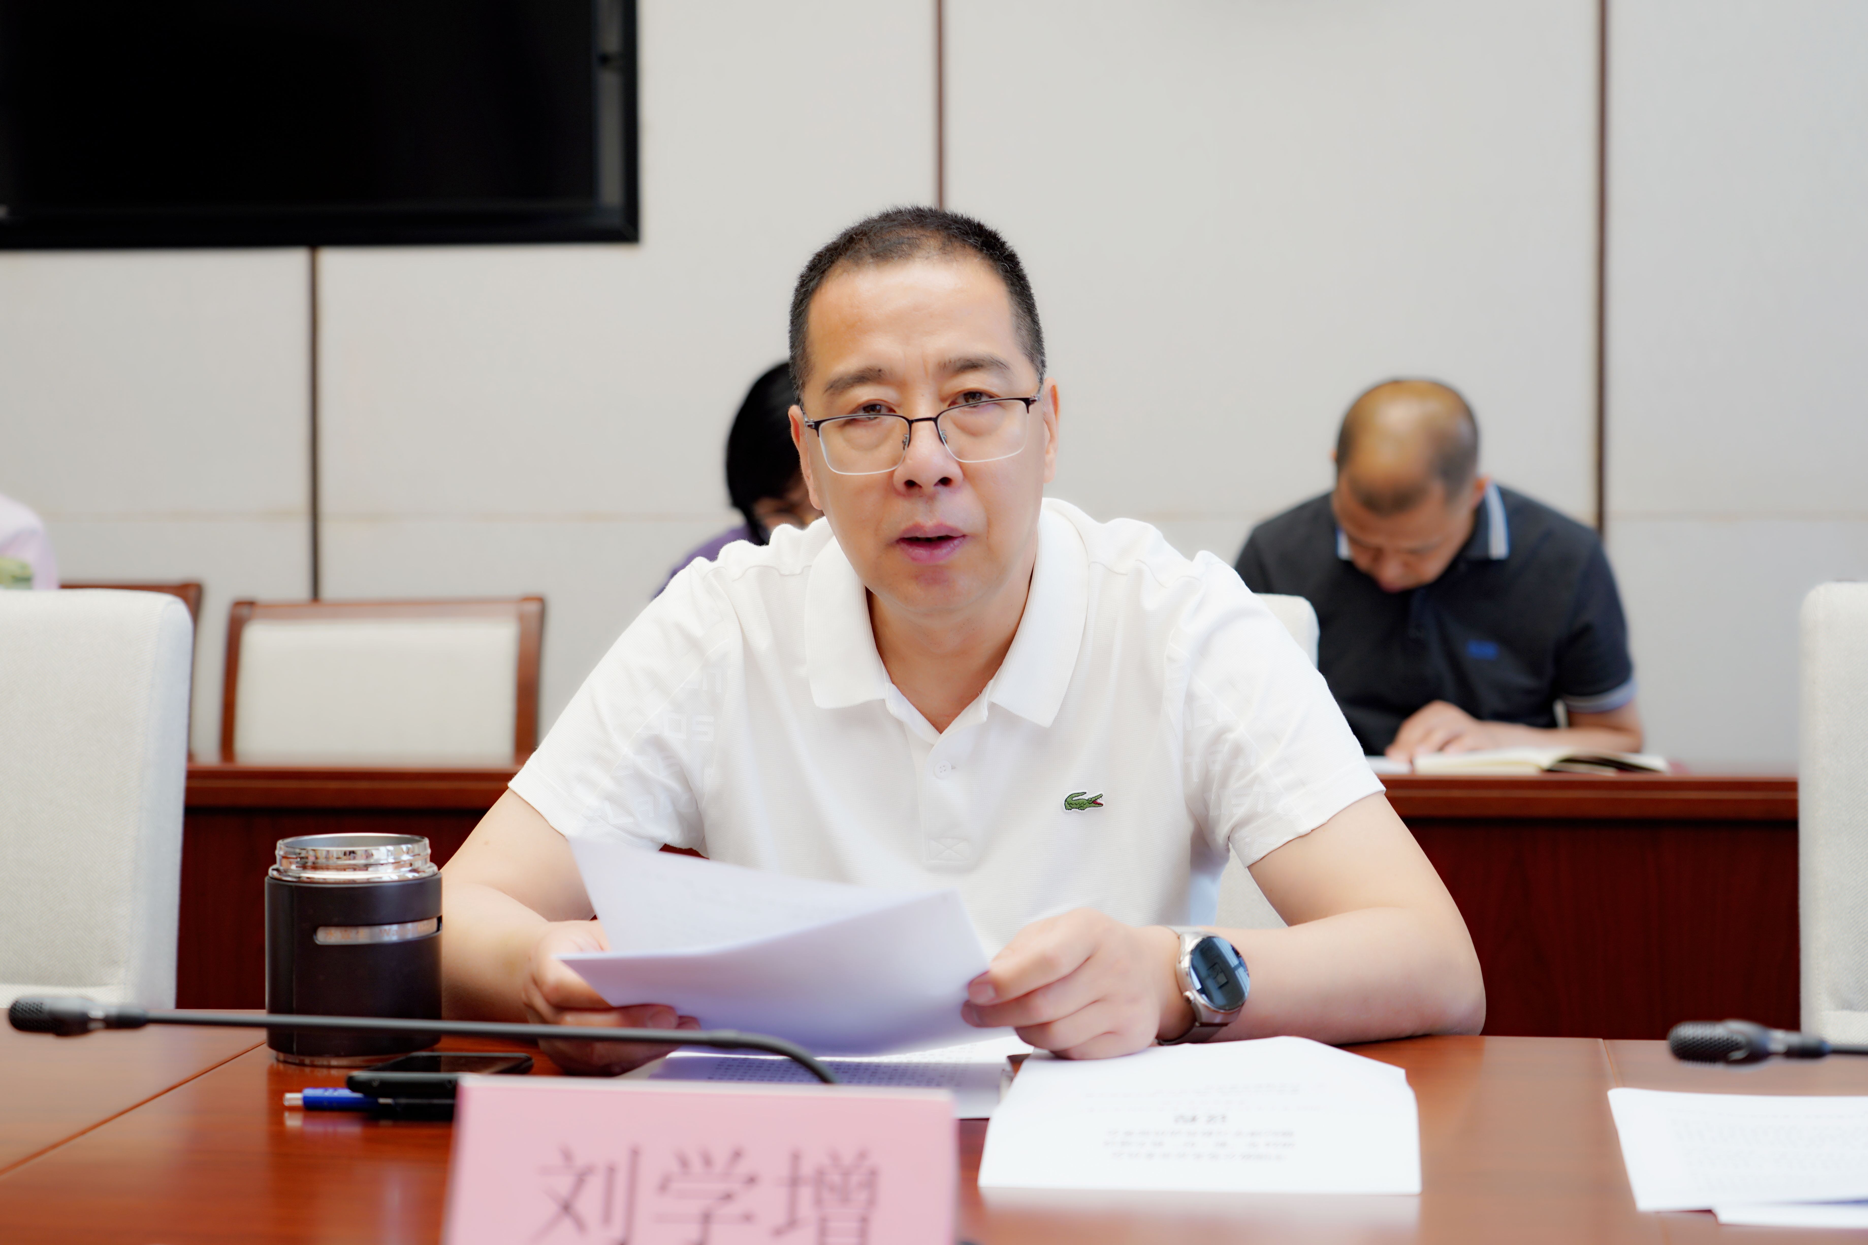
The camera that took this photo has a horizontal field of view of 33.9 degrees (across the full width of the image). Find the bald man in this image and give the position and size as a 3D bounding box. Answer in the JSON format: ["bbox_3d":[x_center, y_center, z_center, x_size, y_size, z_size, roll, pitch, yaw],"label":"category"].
[{"bbox_3d":[0.644,0.305,3.970,0.540,1.232,0.660,0,2,8],"label":"bald man"}]

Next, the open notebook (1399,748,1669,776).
[{"bbox_3d":[0.736,0.159,3.740,0.320,0.032,0.210,0,2,7],"label":"open notebook"}]

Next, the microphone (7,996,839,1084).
[{"bbox_3d":[-0.238,0.221,1.430,0.410,0.085,0.080,0,2,5],"label":"microphone"}]

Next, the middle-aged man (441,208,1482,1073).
[{"bbox_3d":[0.018,0.370,1.990,0.640,1.258,0.700,0,2,3],"label":"middle-aged man"}]

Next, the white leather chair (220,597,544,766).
[{"bbox_3d":[-0.743,0.445,4.217,0.480,0.946,0.560,-1,2,-14],"label":"white leather chair"}]

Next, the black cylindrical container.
[{"bbox_3d":[-0.341,0.190,1.800,0.102,0.125,0.102,0,2,0],"label":"black cylindrical container"}]

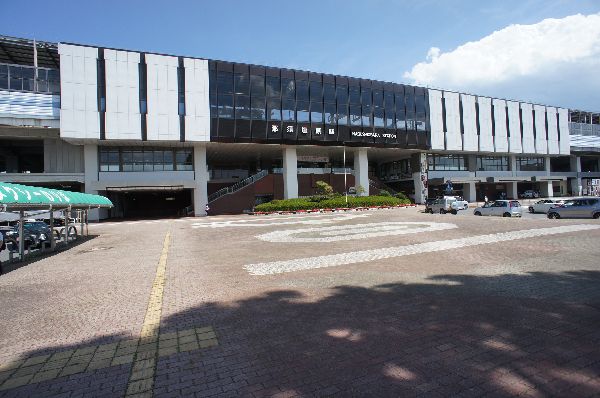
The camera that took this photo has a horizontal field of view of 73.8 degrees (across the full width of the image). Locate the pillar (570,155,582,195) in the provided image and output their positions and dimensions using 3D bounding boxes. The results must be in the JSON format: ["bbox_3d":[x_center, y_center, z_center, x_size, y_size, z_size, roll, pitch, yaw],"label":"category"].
[{"bbox_3d":[69.517,-5.542,100.399,1.750,9.900,1.700,-2,0,-28],"label":"pillar"}]

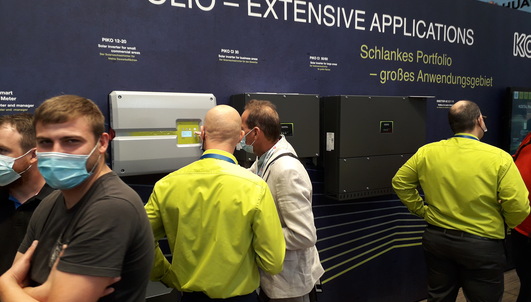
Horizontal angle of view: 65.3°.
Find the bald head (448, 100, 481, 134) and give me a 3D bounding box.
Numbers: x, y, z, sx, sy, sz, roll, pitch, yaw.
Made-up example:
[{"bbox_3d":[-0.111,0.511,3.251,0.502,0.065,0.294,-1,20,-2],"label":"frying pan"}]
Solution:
[{"bbox_3d":[1.078,-0.151,2.220,0.205,0.235,0.165,-4,6,-36],"label":"bald head"}]

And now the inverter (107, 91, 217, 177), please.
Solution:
[{"bbox_3d":[-0.572,-0.103,2.320,0.581,0.434,0.235,-3,6,-30],"label":"inverter"}]

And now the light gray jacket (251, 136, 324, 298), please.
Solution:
[{"bbox_3d":[0.095,0.293,2.060,0.420,0.750,0.500,1,5,10],"label":"light gray jacket"}]

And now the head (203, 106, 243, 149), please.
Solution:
[{"bbox_3d":[-0.187,-0.086,1.820,0.165,0.235,0.205,-1,5,-12],"label":"head"}]

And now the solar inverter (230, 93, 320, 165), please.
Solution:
[{"bbox_3d":[0.068,-0.143,2.712,0.553,0.435,0.205,-3,6,-30],"label":"solar inverter"}]

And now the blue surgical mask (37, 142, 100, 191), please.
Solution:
[{"bbox_3d":[-0.472,0.037,1.000,0.135,0.110,0.100,0,8,-2],"label":"blue surgical mask"}]

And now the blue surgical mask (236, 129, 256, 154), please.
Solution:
[{"bbox_3d":[-0.093,-0.044,2.020,0.100,0.115,0.140,-11,1,22],"label":"blue surgical mask"}]

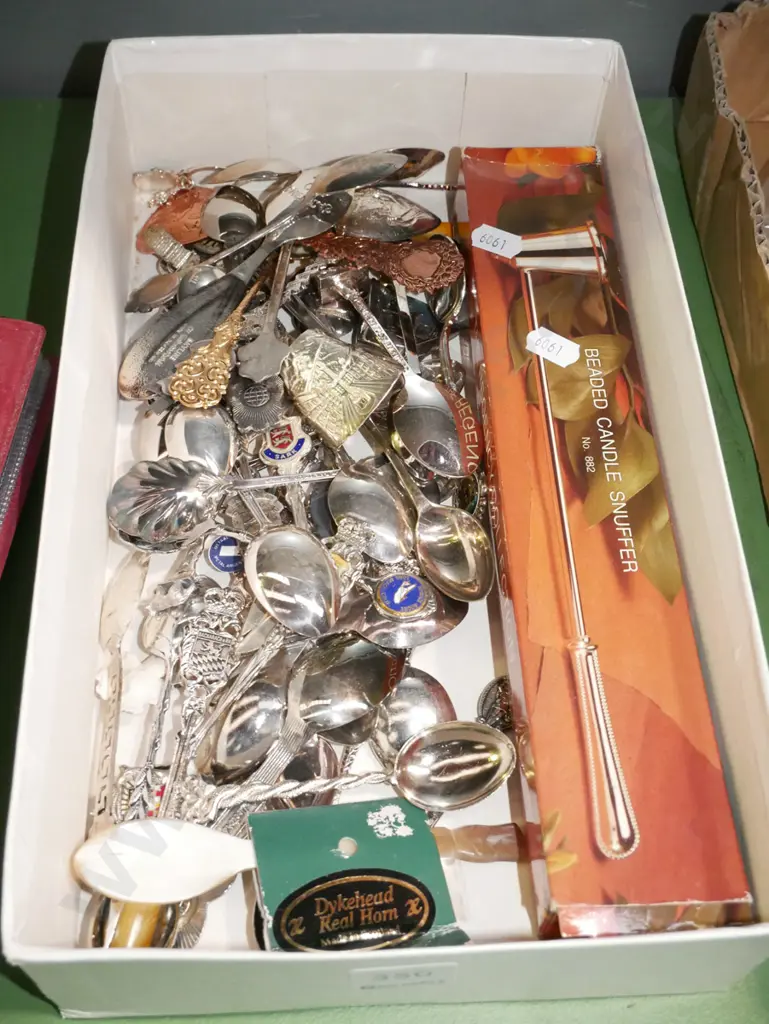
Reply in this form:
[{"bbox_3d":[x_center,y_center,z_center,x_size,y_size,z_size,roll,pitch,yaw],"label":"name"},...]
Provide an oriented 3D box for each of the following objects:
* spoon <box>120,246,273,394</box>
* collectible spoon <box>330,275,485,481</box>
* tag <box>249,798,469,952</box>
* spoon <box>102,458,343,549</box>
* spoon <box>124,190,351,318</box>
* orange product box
[{"bbox_3d":[-0.064,-0.078,0.405,0.032,0.017,0.092,35,74,16],"label":"spoon"},{"bbox_3d":[0.005,-0.053,0.399,0.026,0.016,0.104,-25,64,-15],"label":"collectible spoon"},{"bbox_3d":[-0.008,0.110,0.313,0.060,0.008,0.045,0,62,-21],"label":"tag"},{"bbox_3d":[-0.045,-0.010,0.372,0.103,0.016,0.031,-7,62,-2],"label":"spoon"},{"bbox_3d":[-0.056,-0.102,0.418,0.100,0.016,0.022,-28,66,-8],"label":"spoon"},{"bbox_3d":[0.067,-0.011,0.379,0.056,0.030,0.297,-1,61,-3],"label":"orange product box"}]

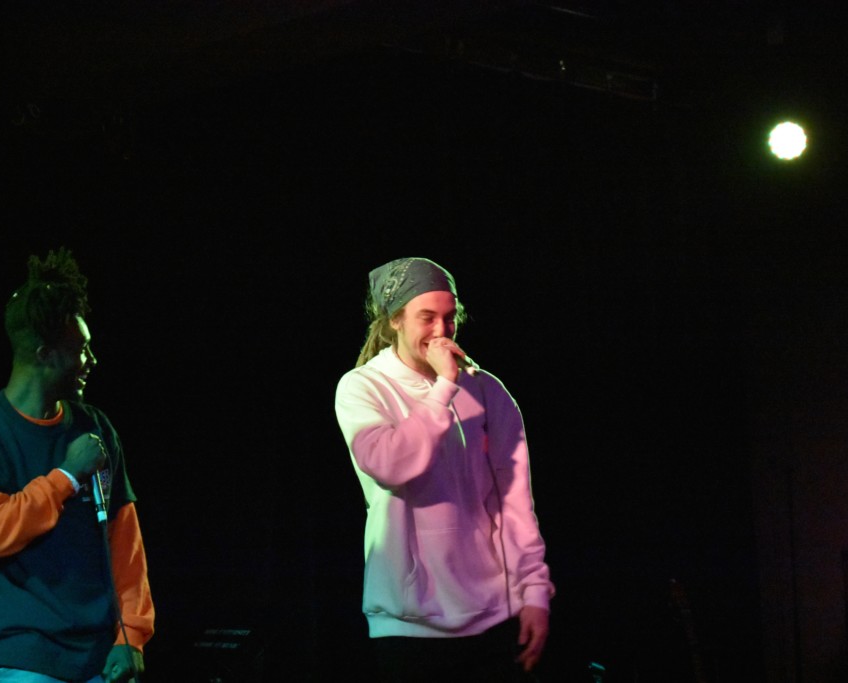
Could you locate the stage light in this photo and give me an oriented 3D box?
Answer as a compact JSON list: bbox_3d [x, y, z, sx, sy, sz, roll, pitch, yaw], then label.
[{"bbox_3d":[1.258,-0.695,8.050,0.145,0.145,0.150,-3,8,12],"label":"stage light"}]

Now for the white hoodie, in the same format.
[{"bbox_3d":[0.053,0.356,5.500,0.510,0.670,0.360,1,-6,-27],"label":"white hoodie"}]

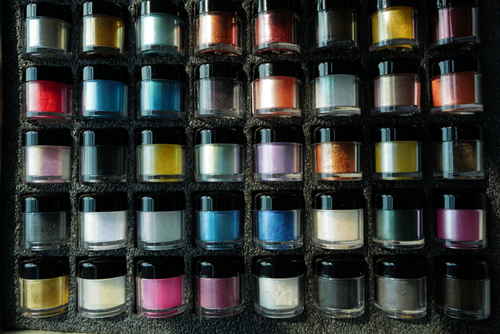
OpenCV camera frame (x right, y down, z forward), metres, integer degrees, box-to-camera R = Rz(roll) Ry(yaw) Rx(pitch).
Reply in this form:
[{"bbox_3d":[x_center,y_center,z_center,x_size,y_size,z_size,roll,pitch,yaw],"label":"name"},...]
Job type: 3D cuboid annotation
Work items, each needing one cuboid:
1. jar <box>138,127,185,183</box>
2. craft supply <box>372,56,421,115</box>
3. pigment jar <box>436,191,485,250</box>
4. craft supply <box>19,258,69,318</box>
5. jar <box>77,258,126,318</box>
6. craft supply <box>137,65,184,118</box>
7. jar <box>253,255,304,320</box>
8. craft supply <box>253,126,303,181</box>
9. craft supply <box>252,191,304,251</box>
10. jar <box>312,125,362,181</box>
[{"bbox_3d":[-0.060,-0.006,0.269,0.034,0.034,0.037,0,87,2],"label":"jar"},{"bbox_3d":[0.099,-0.052,0.266,0.034,0.034,0.037,0,87,2],"label":"craft supply"},{"bbox_3d":[0.142,0.035,0.267,0.034,0.034,0.037,-1,88,2],"label":"pigment jar"},{"bbox_3d":[-0.143,0.082,0.276,0.034,0.034,0.037,-1,88,2],"label":"craft supply"},{"bbox_3d":[-0.102,0.082,0.272,0.034,0.034,0.036,0,87,2],"label":"jar"},{"bbox_3d":[-0.063,-0.051,0.279,0.034,0.034,0.036,0,87,2],"label":"craft supply"},{"bbox_3d":[0.020,0.081,0.269,0.034,0.034,0.036,0,87,2],"label":"jar"},{"bbox_3d":[0.020,-0.008,0.274,0.034,0.034,0.036,0,87,2],"label":"craft supply"},{"bbox_3d":[0.020,0.036,0.271,0.034,0.034,0.036,0,87,2],"label":"craft supply"},{"bbox_3d":[0.061,-0.009,0.272,0.034,0.034,0.036,0,87,2],"label":"jar"}]

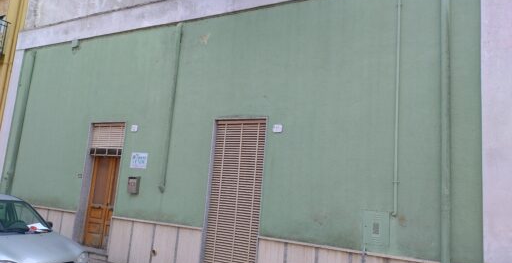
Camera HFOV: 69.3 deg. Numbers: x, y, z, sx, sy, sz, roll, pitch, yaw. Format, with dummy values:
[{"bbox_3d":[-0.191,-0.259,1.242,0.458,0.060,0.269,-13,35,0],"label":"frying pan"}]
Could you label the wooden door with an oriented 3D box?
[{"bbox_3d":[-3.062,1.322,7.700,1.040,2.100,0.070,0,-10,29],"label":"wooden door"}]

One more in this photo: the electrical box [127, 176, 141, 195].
[{"bbox_3d":[-2.292,1.019,6.984,0.220,0.305,0.085,0,-10,29],"label":"electrical box"}]

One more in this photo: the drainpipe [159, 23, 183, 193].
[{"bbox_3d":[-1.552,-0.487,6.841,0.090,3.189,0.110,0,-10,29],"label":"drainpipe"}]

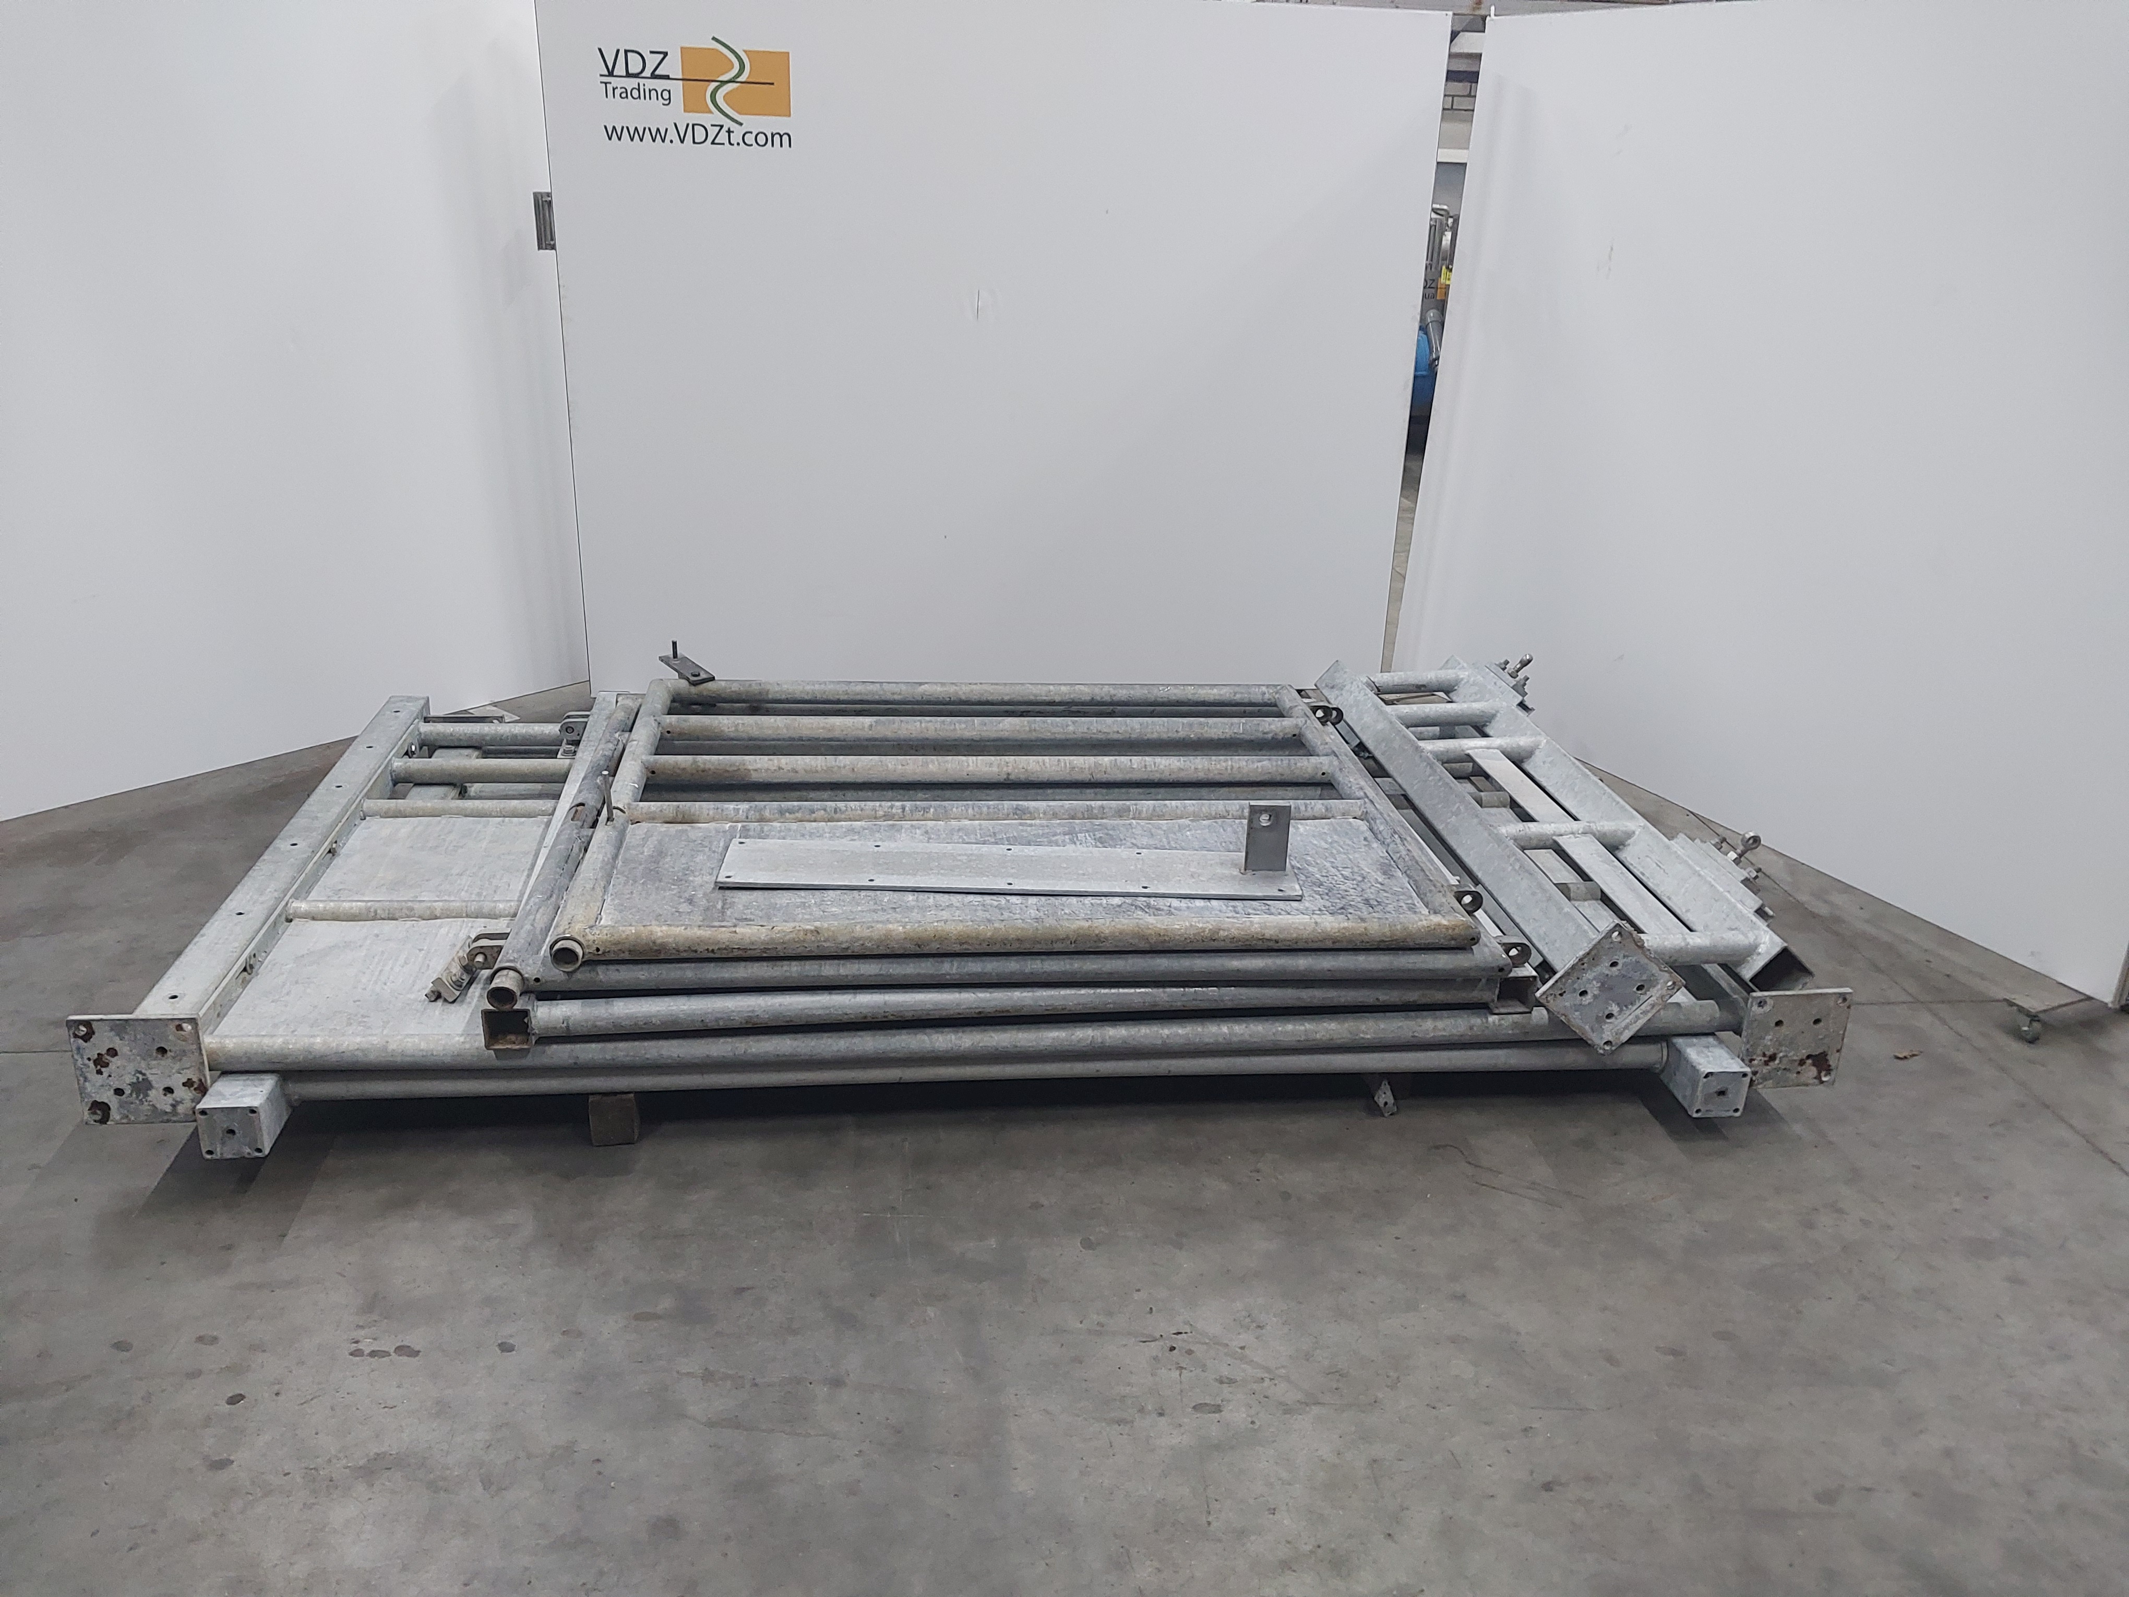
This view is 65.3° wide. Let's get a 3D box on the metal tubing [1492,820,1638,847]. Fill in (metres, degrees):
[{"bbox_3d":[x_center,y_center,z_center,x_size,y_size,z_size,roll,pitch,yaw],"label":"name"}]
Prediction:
[{"bbox_3d":[1.099,0.080,3.625,0.321,0.056,0.056,0,22,-8],"label":"metal tubing"}]

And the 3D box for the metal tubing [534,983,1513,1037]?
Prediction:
[{"bbox_3d":[-0.051,0.358,2.909,1.704,0.058,0.058,-1,22,-8],"label":"metal tubing"}]

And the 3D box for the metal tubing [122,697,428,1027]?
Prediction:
[{"bbox_3d":[-1.599,0.113,3.527,0.102,0.102,1.770,0,22,-7],"label":"metal tubing"}]

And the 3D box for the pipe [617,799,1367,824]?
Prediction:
[{"bbox_3d":[-0.123,0.027,3.415,1.544,0.042,0.042,0,22,-8],"label":"pipe"}]

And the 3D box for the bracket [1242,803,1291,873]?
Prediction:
[{"bbox_3d":[0.381,0.072,3.098,0.079,0.125,0.034,2,22,-1],"label":"bracket"}]

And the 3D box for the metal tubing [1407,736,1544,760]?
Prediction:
[{"bbox_3d":[1.027,-0.123,4.130,0.329,0.056,0.056,-1,22,-10],"label":"metal tubing"}]

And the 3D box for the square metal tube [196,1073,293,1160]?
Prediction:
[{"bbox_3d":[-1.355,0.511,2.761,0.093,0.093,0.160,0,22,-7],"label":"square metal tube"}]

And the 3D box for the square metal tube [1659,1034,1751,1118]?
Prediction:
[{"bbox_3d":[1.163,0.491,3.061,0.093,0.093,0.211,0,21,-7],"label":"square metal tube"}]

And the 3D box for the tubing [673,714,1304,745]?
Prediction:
[{"bbox_3d":[-0.177,-0.161,3.883,1.517,0.057,0.057,0,22,-8],"label":"tubing"}]

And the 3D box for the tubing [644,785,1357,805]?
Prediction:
[{"bbox_3d":[-0.174,-0.008,3.648,1.614,0.057,0.057,0,22,-8],"label":"tubing"}]

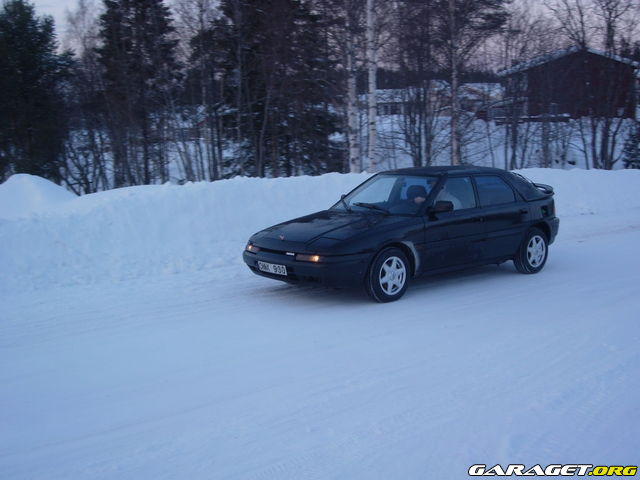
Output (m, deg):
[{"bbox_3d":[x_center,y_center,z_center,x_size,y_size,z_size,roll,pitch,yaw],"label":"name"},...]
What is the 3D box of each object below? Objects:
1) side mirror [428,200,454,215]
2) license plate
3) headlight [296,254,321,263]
[{"bbox_3d":[1.294,-0.347,8.078,0.120,0.130,0.220,-7,10,-39],"label":"side mirror"},{"bbox_3d":[-0.485,0.284,7.727,0.030,0.112,0.485,-7,10,-39],"label":"license plate"},{"bbox_3d":[-0.114,0.180,7.434,0.080,0.065,0.300,-7,10,-39],"label":"headlight"}]

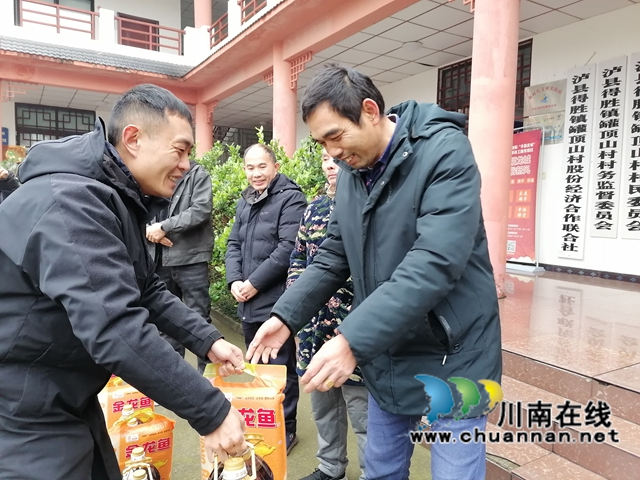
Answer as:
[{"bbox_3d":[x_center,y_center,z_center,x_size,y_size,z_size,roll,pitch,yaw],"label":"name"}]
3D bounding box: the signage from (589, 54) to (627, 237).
[{"bbox_3d":[3.483,-1.090,6.014,0.030,2.134,0.316,-3,6,-34],"label":"signage"}]

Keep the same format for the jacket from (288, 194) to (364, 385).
[{"bbox_3d":[0.108,0.211,2.390,0.500,0.870,0.310,4,6,30],"label":"jacket"}]

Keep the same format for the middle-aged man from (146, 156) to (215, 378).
[{"bbox_3d":[-0.862,0.261,2.958,0.520,1.750,0.350,3,6,22],"label":"middle-aged man"}]

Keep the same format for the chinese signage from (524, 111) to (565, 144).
[{"bbox_3d":[3.003,-1.470,6.715,0.020,0.418,0.603,-3,6,-34],"label":"chinese signage"}]

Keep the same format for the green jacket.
[{"bbox_3d":[0.192,0.024,1.241,0.550,0.810,0.540,-2,5,-34],"label":"green jacket"}]

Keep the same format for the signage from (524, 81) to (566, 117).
[{"bbox_3d":[3.012,-1.887,6.672,0.020,0.393,0.605,-3,6,-34],"label":"signage"}]

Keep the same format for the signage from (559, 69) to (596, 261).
[{"bbox_3d":[3.268,-0.962,6.345,0.030,2.419,0.349,-3,6,-34],"label":"signage"}]

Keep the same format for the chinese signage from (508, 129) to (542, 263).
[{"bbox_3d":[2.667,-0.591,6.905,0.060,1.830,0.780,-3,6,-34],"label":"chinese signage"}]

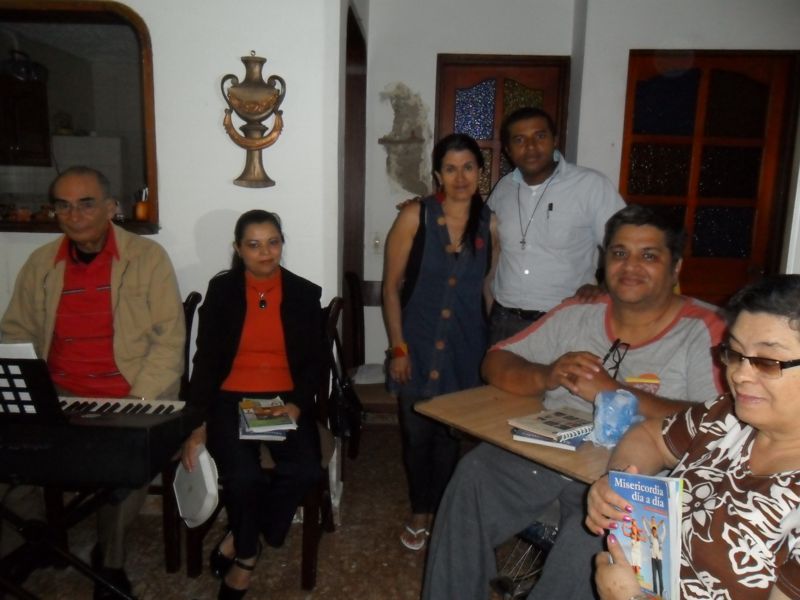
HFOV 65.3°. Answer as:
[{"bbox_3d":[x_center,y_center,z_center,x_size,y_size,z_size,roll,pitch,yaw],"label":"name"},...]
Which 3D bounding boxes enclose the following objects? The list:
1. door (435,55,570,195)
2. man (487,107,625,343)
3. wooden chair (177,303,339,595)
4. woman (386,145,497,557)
[{"bbox_3d":[0.563,-0.289,3.699,0.770,2.170,0.100,2,9,2],"label":"door"},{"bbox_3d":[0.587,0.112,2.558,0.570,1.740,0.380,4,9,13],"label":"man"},{"bbox_3d":[-0.494,0.498,2.375,0.460,0.980,0.500,2,9,6],"label":"wooden chair"},{"bbox_3d":[0.155,0.176,2.468,0.440,1.620,0.300,1,9,-2],"label":"woman"}]

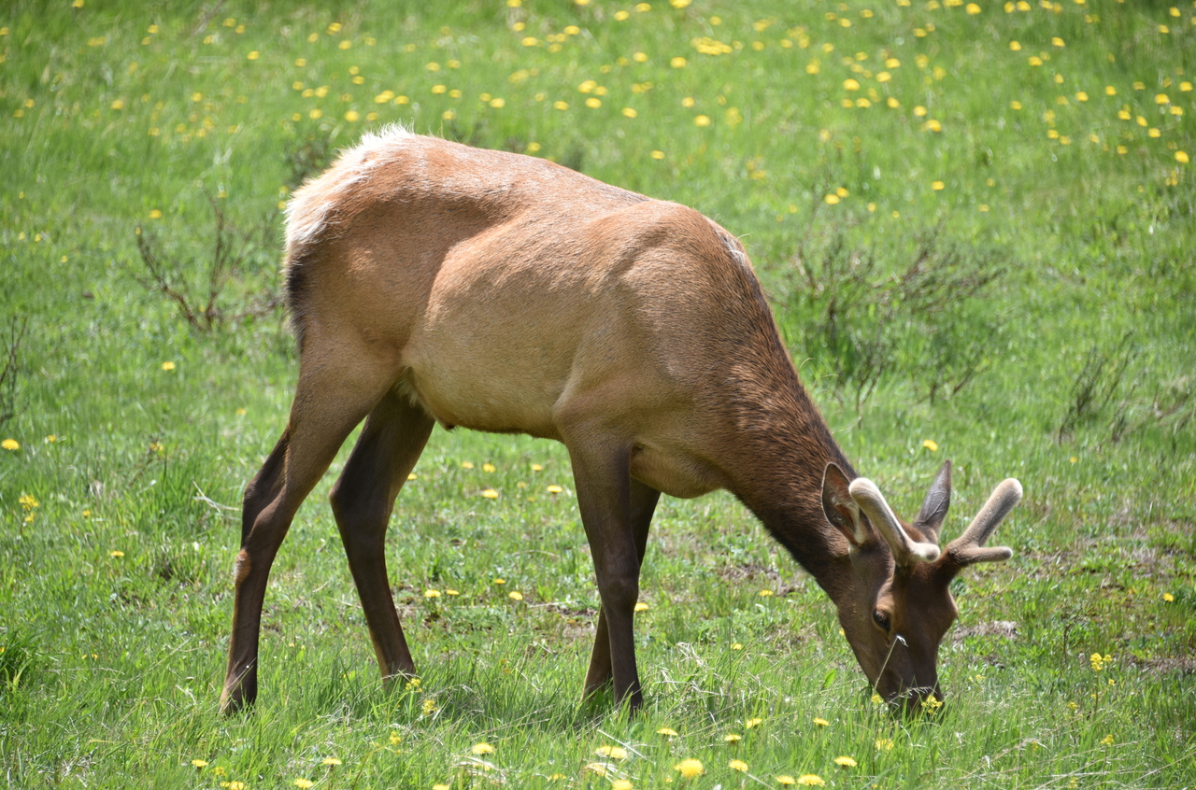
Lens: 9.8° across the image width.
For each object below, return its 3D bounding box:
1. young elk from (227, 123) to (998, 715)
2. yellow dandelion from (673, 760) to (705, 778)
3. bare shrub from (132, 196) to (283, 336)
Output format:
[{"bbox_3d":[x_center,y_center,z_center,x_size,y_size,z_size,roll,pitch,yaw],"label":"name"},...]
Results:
[{"bbox_3d":[0.047,0.067,14.900,1.660,1.250,0.500,1,8,11],"label":"young elk"},{"bbox_3d":[0.184,0.755,14.100,0.052,0.034,0.048,0,7,0],"label":"yellow dandelion"},{"bbox_3d":[-1.129,-0.377,20.200,0.430,0.370,0.380,0,7,0],"label":"bare shrub"}]

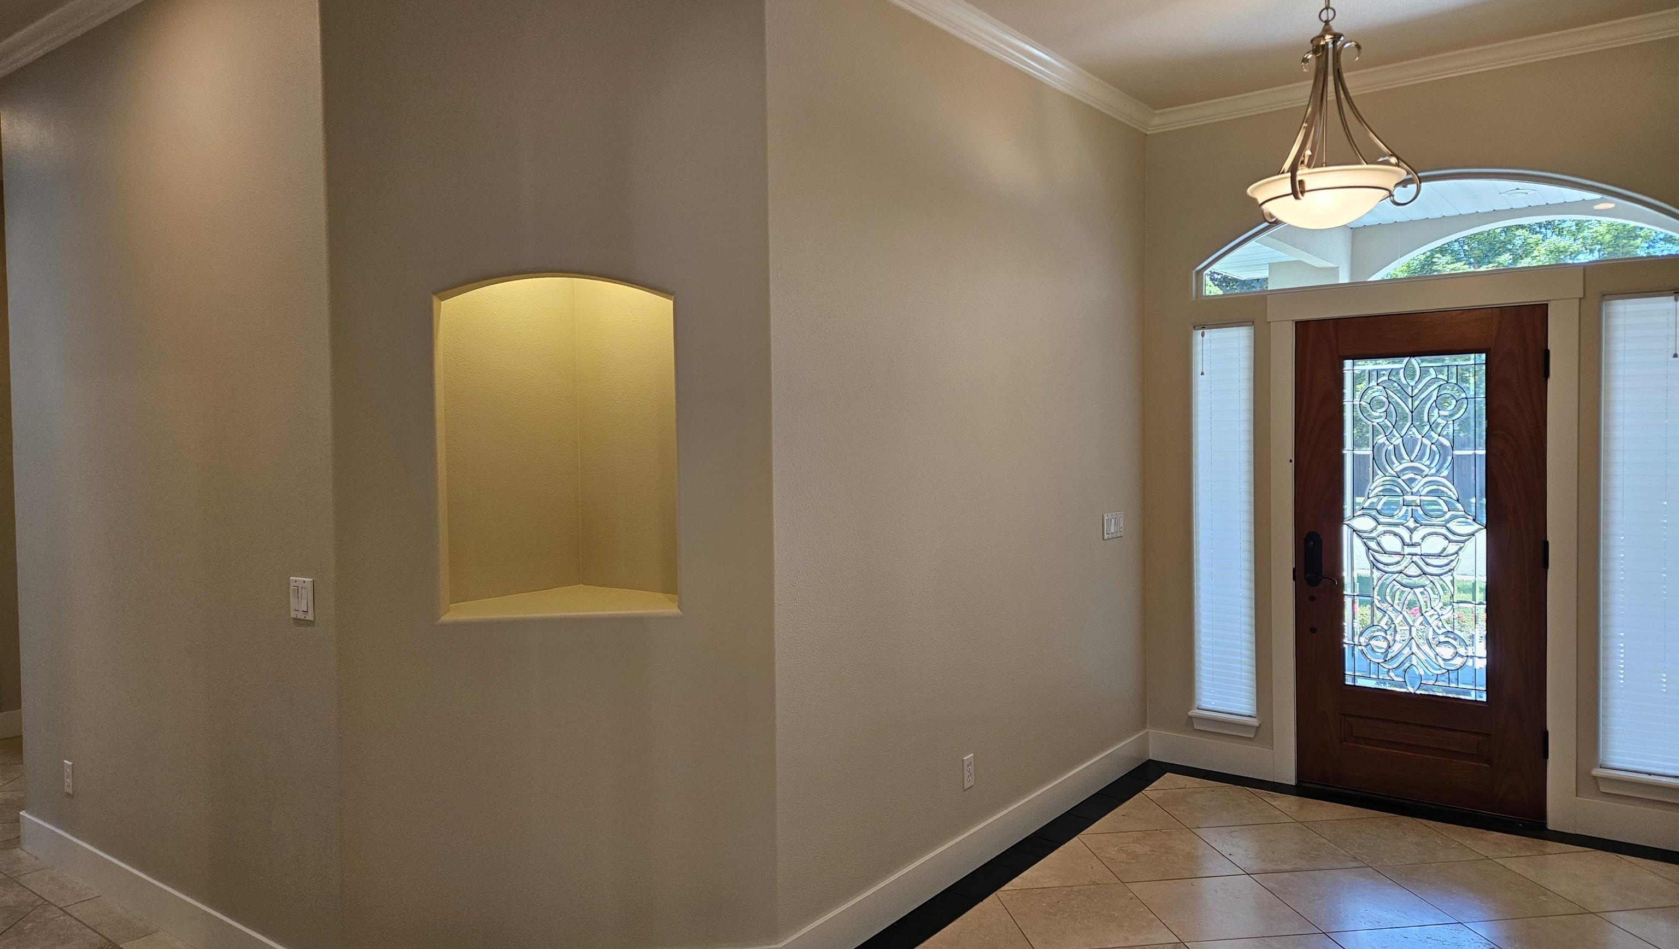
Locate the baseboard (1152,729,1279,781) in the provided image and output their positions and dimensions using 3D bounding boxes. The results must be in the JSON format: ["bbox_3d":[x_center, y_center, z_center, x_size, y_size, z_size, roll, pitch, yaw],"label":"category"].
[{"bbox_3d":[1.702,1.285,5.116,0.574,0.140,0.016,1,2,37],"label":"baseboard"}]

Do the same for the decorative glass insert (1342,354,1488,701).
[{"bbox_3d":[2.364,0.212,4.593,0.528,1.389,0.030,1,2,37],"label":"decorative glass insert"}]

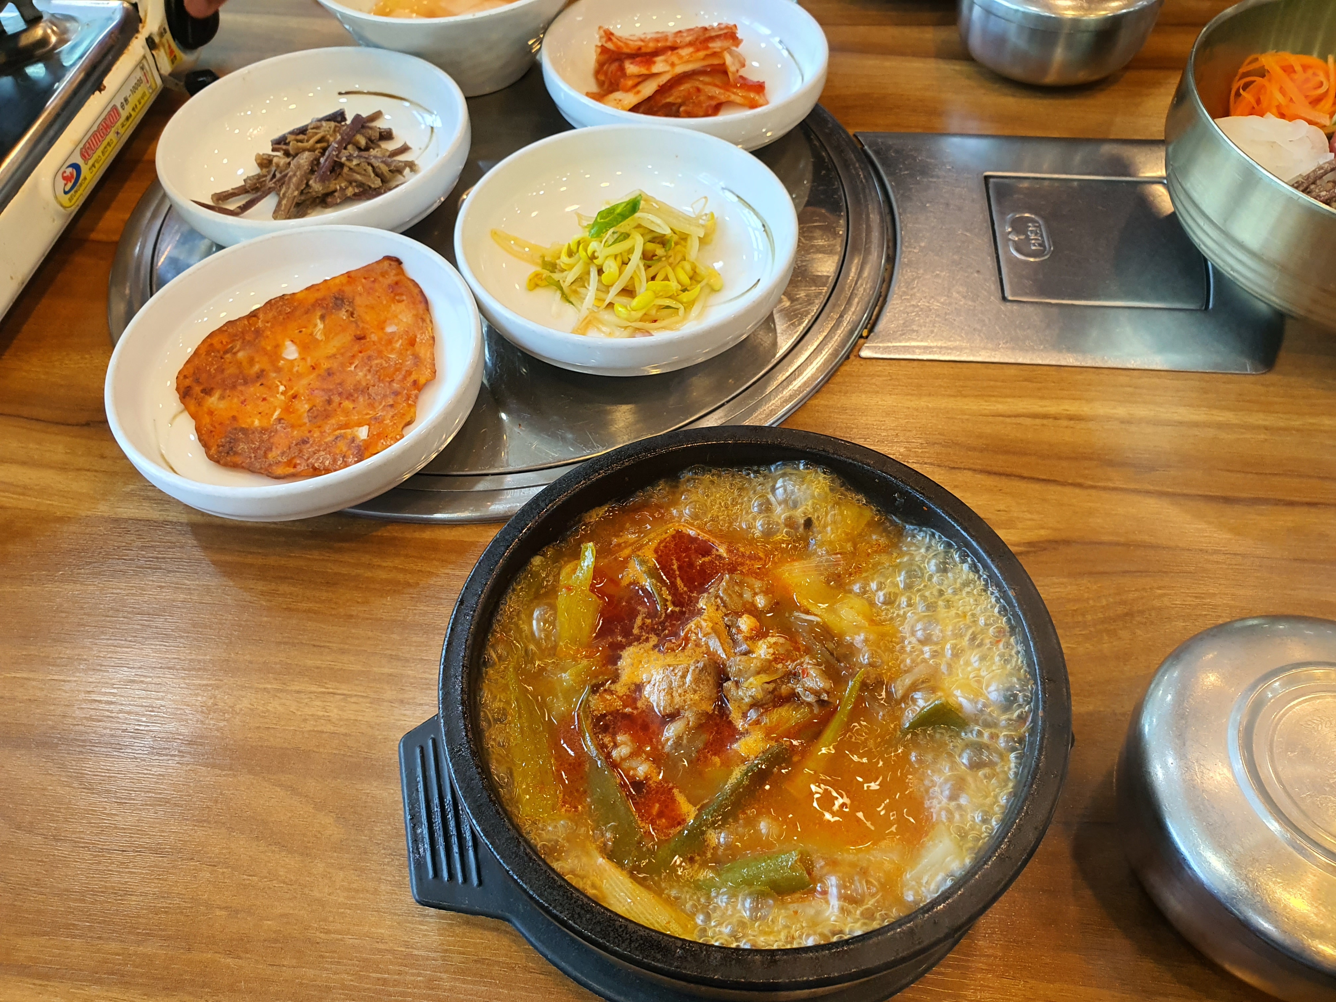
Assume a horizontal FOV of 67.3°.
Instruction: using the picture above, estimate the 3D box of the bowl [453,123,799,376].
[{"bbox_3d":[-0.017,-0.106,0.440,0.143,0.037,0.143,0,54,1],"label":"bowl"}]

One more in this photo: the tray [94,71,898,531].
[{"bbox_3d":[-0.079,-0.142,0.489,0.370,0.015,0.370,-1,54,0],"label":"tray"}]

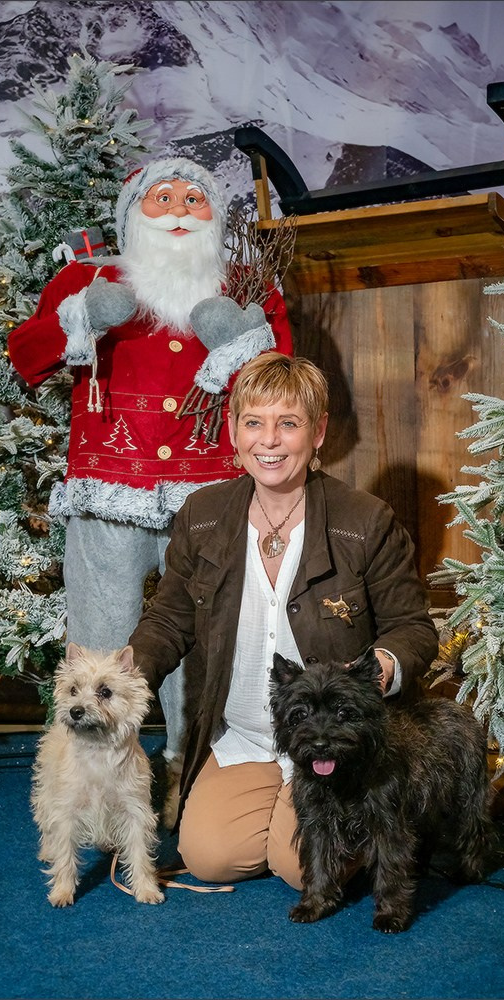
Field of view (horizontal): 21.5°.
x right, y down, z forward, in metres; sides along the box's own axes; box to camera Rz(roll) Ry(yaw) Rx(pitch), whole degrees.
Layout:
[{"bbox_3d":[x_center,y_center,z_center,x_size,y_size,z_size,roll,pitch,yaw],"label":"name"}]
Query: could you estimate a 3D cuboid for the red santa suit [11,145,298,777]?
[{"bbox_3d":[-0.193,-0.042,2.540,0.540,1.215,0.360,0,3,-5],"label":"red santa suit"}]

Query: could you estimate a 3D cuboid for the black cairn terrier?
[{"bbox_3d":[0.212,0.409,2.050,0.220,0.405,0.450,2,3,30],"label":"black cairn terrier"}]

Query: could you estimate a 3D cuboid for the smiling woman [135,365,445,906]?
[{"bbox_3d":[0.055,0.163,2.310,0.540,0.870,0.560,0,3,5],"label":"smiling woman"}]

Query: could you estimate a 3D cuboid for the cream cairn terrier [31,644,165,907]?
[{"bbox_3d":[-0.258,0.407,2.180,0.200,0.395,0.440,-1,3,-10],"label":"cream cairn terrier"}]

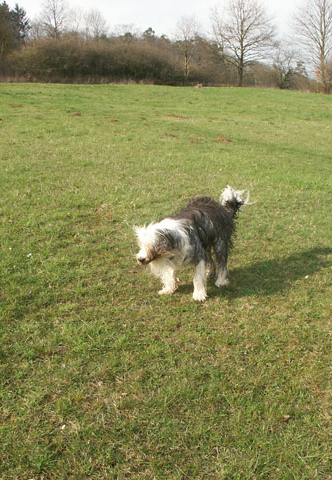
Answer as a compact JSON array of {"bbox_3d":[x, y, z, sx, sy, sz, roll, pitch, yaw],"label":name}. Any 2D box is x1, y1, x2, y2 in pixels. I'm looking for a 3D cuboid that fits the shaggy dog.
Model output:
[{"bbox_3d":[0.222,0.038,4.130,0.430,0.680,0.920,14,22,39],"label":"shaggy dog"}]

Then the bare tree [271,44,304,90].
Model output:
[{"bbox_3d":[11.296,-16.265,52.000,3.000,4.000,2.850,0,17,0],"label":"bare tree"}]

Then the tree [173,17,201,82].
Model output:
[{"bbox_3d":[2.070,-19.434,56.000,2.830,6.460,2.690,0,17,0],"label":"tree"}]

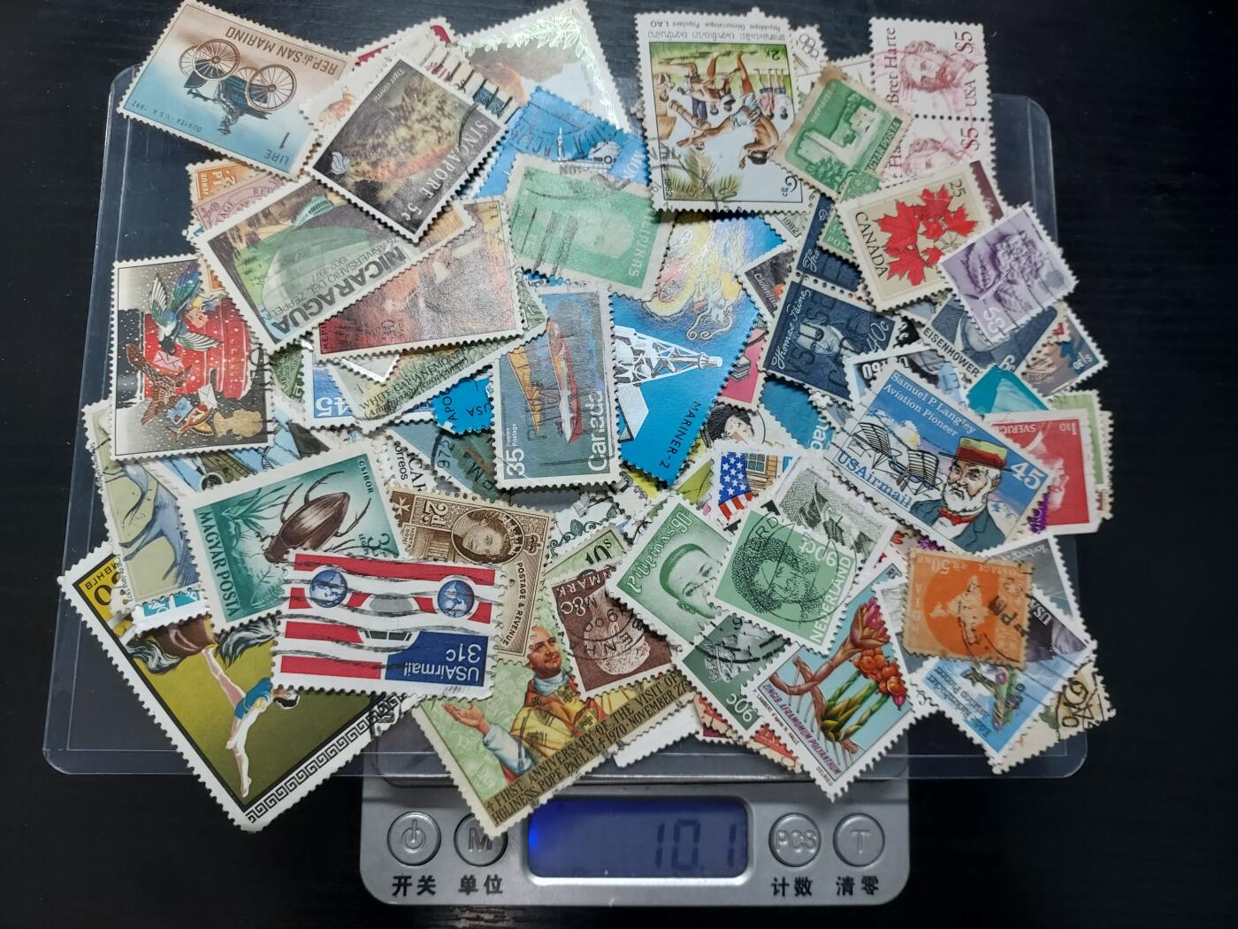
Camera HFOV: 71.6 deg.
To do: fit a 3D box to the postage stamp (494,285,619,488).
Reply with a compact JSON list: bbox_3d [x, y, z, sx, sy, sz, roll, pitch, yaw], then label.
[{"bbox_3d":[-0.013,-0.015,0.167,0.024,0.001,0.040,-2,82,-3],"label":"postage stamp"}]

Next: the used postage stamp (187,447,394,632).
[{"bbox_3d":[-0.060,0.013,0.159,0.036,0.001,0.025,-19,83,-5],"label":"used postage stamp"}]

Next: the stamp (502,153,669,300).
[{"bbox_3d":[-0.007,-0.047,0.172,0.034,0.001,0.022,13,82,0],"label":"stamp"}]

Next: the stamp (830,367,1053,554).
[{"bbox_3d":[0.062,0.001,0.165,0.039,0.001,0.025,36,82,3],"label":"stamp"}]

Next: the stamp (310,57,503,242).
[{"bbox_3d":[-0.043,-0.063,0.172,0.027,0.001,0.031,34,82,2],"label":"stamp"}]

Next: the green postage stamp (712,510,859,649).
[{"bbox_3d":[0.032,0.022,0.163,0.025,0.001,0.020,24,82,1],"label":"green postage stamp"}]

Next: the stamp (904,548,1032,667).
[{"bbox_3d":[0.067,0.028,0.164,0.024,0.001,0.019,8,82,-1],"label":"stamp"}]

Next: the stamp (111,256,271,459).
[{"bbox_3d":[-0.084,-0.022,0.169,0.029,0.001,0.040,-5,82,-3],"label":"stamp"}]

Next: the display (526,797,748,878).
[{"bbox_3d":[0.004,0.071,0.165,0.042,0.002,0.015,1,82,-2],"label":"display"}]

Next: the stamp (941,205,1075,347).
[{"bbox_3d":[0.082,-0.040,0.179,0.024,0.001,0.020,-32,85,-6],"label":"stamp"}]

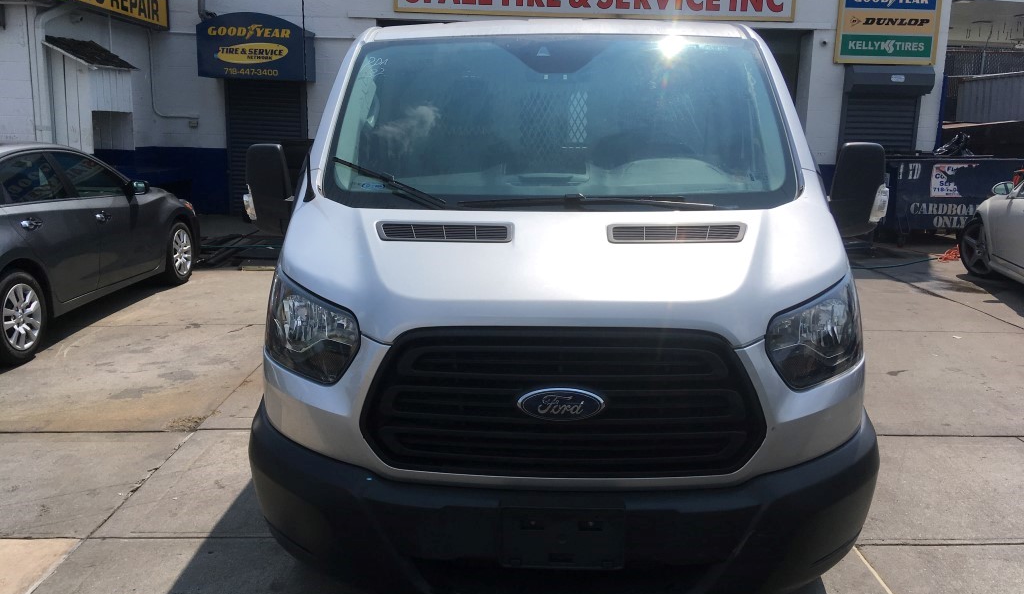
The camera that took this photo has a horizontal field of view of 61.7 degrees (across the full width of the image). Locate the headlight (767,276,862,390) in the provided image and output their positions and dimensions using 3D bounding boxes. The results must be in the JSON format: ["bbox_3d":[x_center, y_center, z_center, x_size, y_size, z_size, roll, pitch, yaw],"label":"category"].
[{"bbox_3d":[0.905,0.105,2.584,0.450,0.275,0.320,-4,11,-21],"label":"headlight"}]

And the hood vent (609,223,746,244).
[{"bbox_3d":[0.557,-0.211,2.839,0.460,0.040,0.130,0,30,2],"label":"hood vent"}]

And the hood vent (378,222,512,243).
[{"bbox_3d":[-0.233,-0.217,2.871,0.460,0.040,0.130,0,30,2],"label":"hood vent"}]

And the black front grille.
[{"bbox_3d":[0.137,0.277,2.314,1.120,0.400,0.160,0,2,2],"label":"black front grille"}]

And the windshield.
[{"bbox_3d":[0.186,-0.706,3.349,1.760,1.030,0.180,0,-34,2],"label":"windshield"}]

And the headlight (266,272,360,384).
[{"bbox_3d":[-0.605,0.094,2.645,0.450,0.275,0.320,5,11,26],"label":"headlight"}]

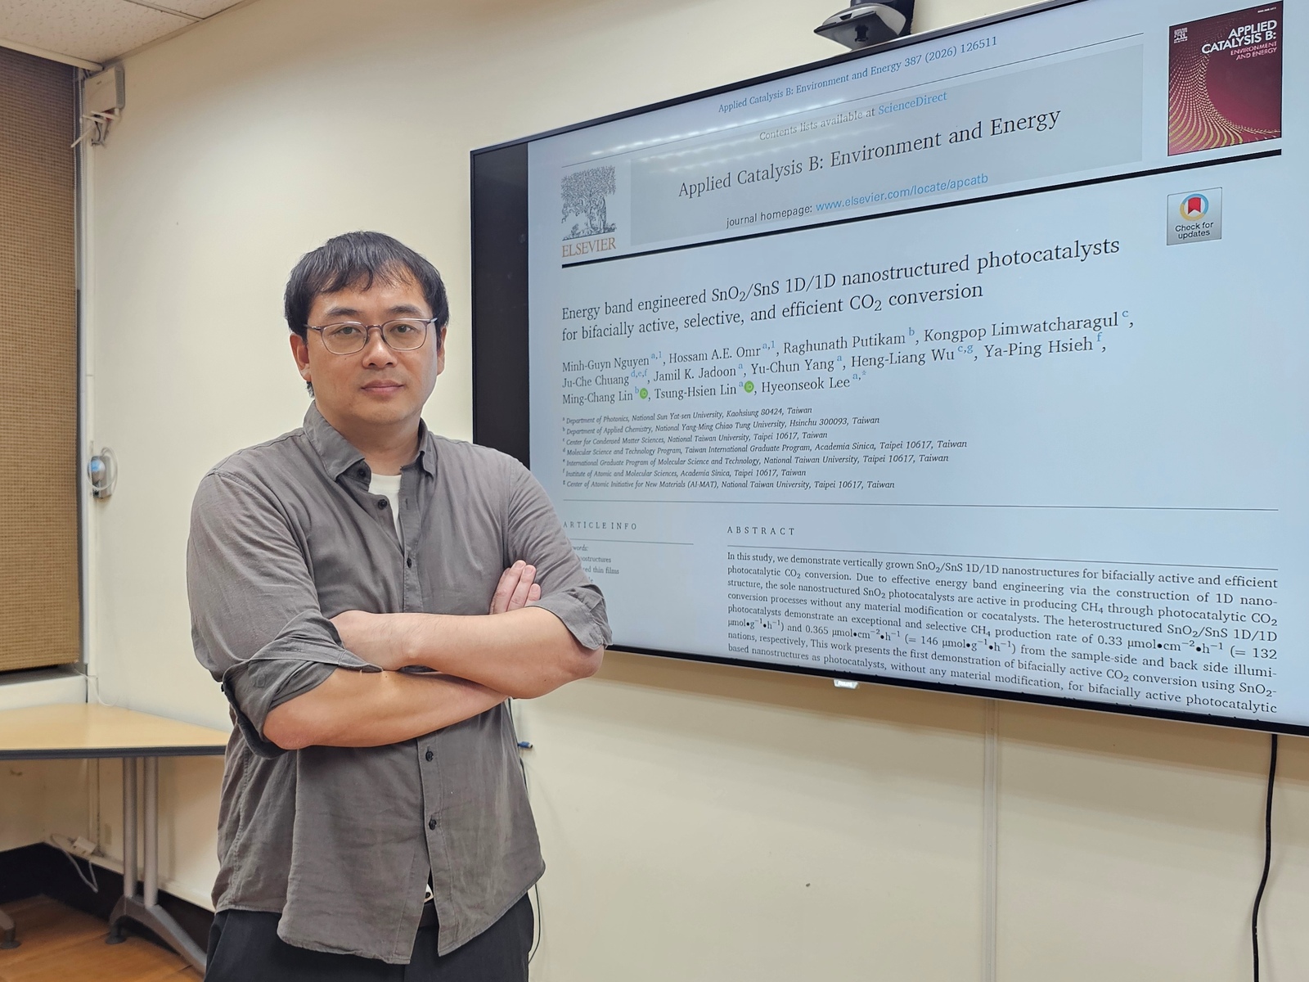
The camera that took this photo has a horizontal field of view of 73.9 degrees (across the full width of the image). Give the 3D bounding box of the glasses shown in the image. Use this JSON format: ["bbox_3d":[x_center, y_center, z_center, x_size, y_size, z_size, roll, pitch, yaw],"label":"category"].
[{"bbox_3d":[-0.368,-0.198,1.120,0.142,0.046,0.138,0,5,-24],"label":"glasses"}]

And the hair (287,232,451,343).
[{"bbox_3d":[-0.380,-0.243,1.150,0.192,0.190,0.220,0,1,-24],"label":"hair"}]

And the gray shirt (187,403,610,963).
[{"bbox_3d":[-0.340,0.225,1.180,0.535,0.700,0.335,-1,1,-30],"label":"gray shirt"}]

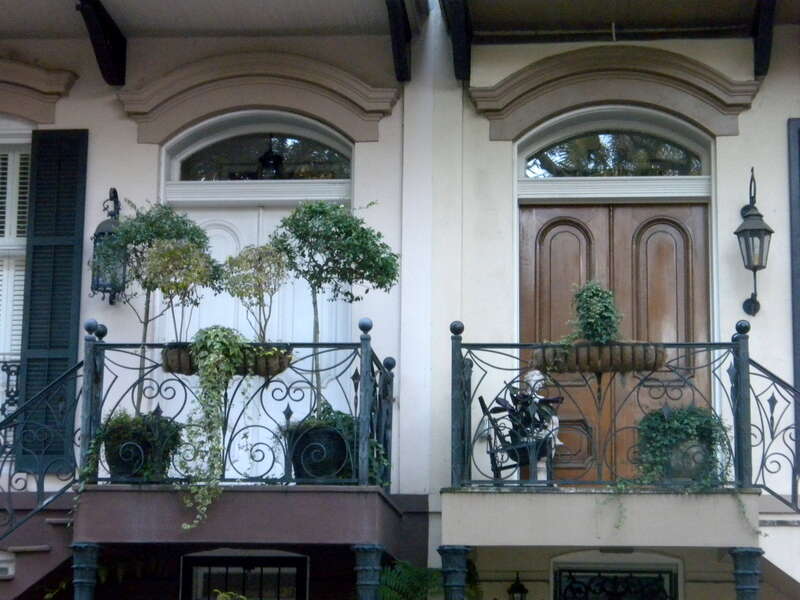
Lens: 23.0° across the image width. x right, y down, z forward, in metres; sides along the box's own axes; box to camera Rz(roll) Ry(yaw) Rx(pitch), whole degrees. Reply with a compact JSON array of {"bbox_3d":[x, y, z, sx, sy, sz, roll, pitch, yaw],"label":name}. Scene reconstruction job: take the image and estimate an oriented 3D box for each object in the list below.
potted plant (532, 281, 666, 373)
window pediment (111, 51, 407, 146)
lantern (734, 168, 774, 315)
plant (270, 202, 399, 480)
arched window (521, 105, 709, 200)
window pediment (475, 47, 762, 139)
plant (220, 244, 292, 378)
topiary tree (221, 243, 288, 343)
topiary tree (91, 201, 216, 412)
[{"bbox_3d":[1.324,0.176,13.050,0.885,0.622,0.320,0,-12,5],"label":"potted plant"},{"bbox_3d":[-1.099,-1.569,15.325,2.153,0.641,0.270,0,-12,5],"label":"window pediment"},{"bbox_3d":[2.630,-0.424,14.649,0.278,1.113,0.420,0,-12,5],"label":"lantern"},{"bbox_3d":[-0.460,0.321,13.726,0.902,2.069,0.800,0,-12,5],"label":"plant"},{"bbox_3d":[1.650,-1.111,15.230,1.483,0.734,0.250,0,-12,5],"label":"arched window"},{"bbox_3d":[1.641,-1.588,15.064,2.185,0.659,0.270,0,-12,5],"label":"window pediment"},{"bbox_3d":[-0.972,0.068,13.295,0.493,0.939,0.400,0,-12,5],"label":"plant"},{"bbox_3d":[-0.989,-0.053,13.342,0.467,0.694,0.420,0,-12,5],"label":"topiary tree"},{"bbox_3d":[-1.753,0.038,13.962,0.911,1.538,0.800,0,-12,5],"label":"topiary tree"}]

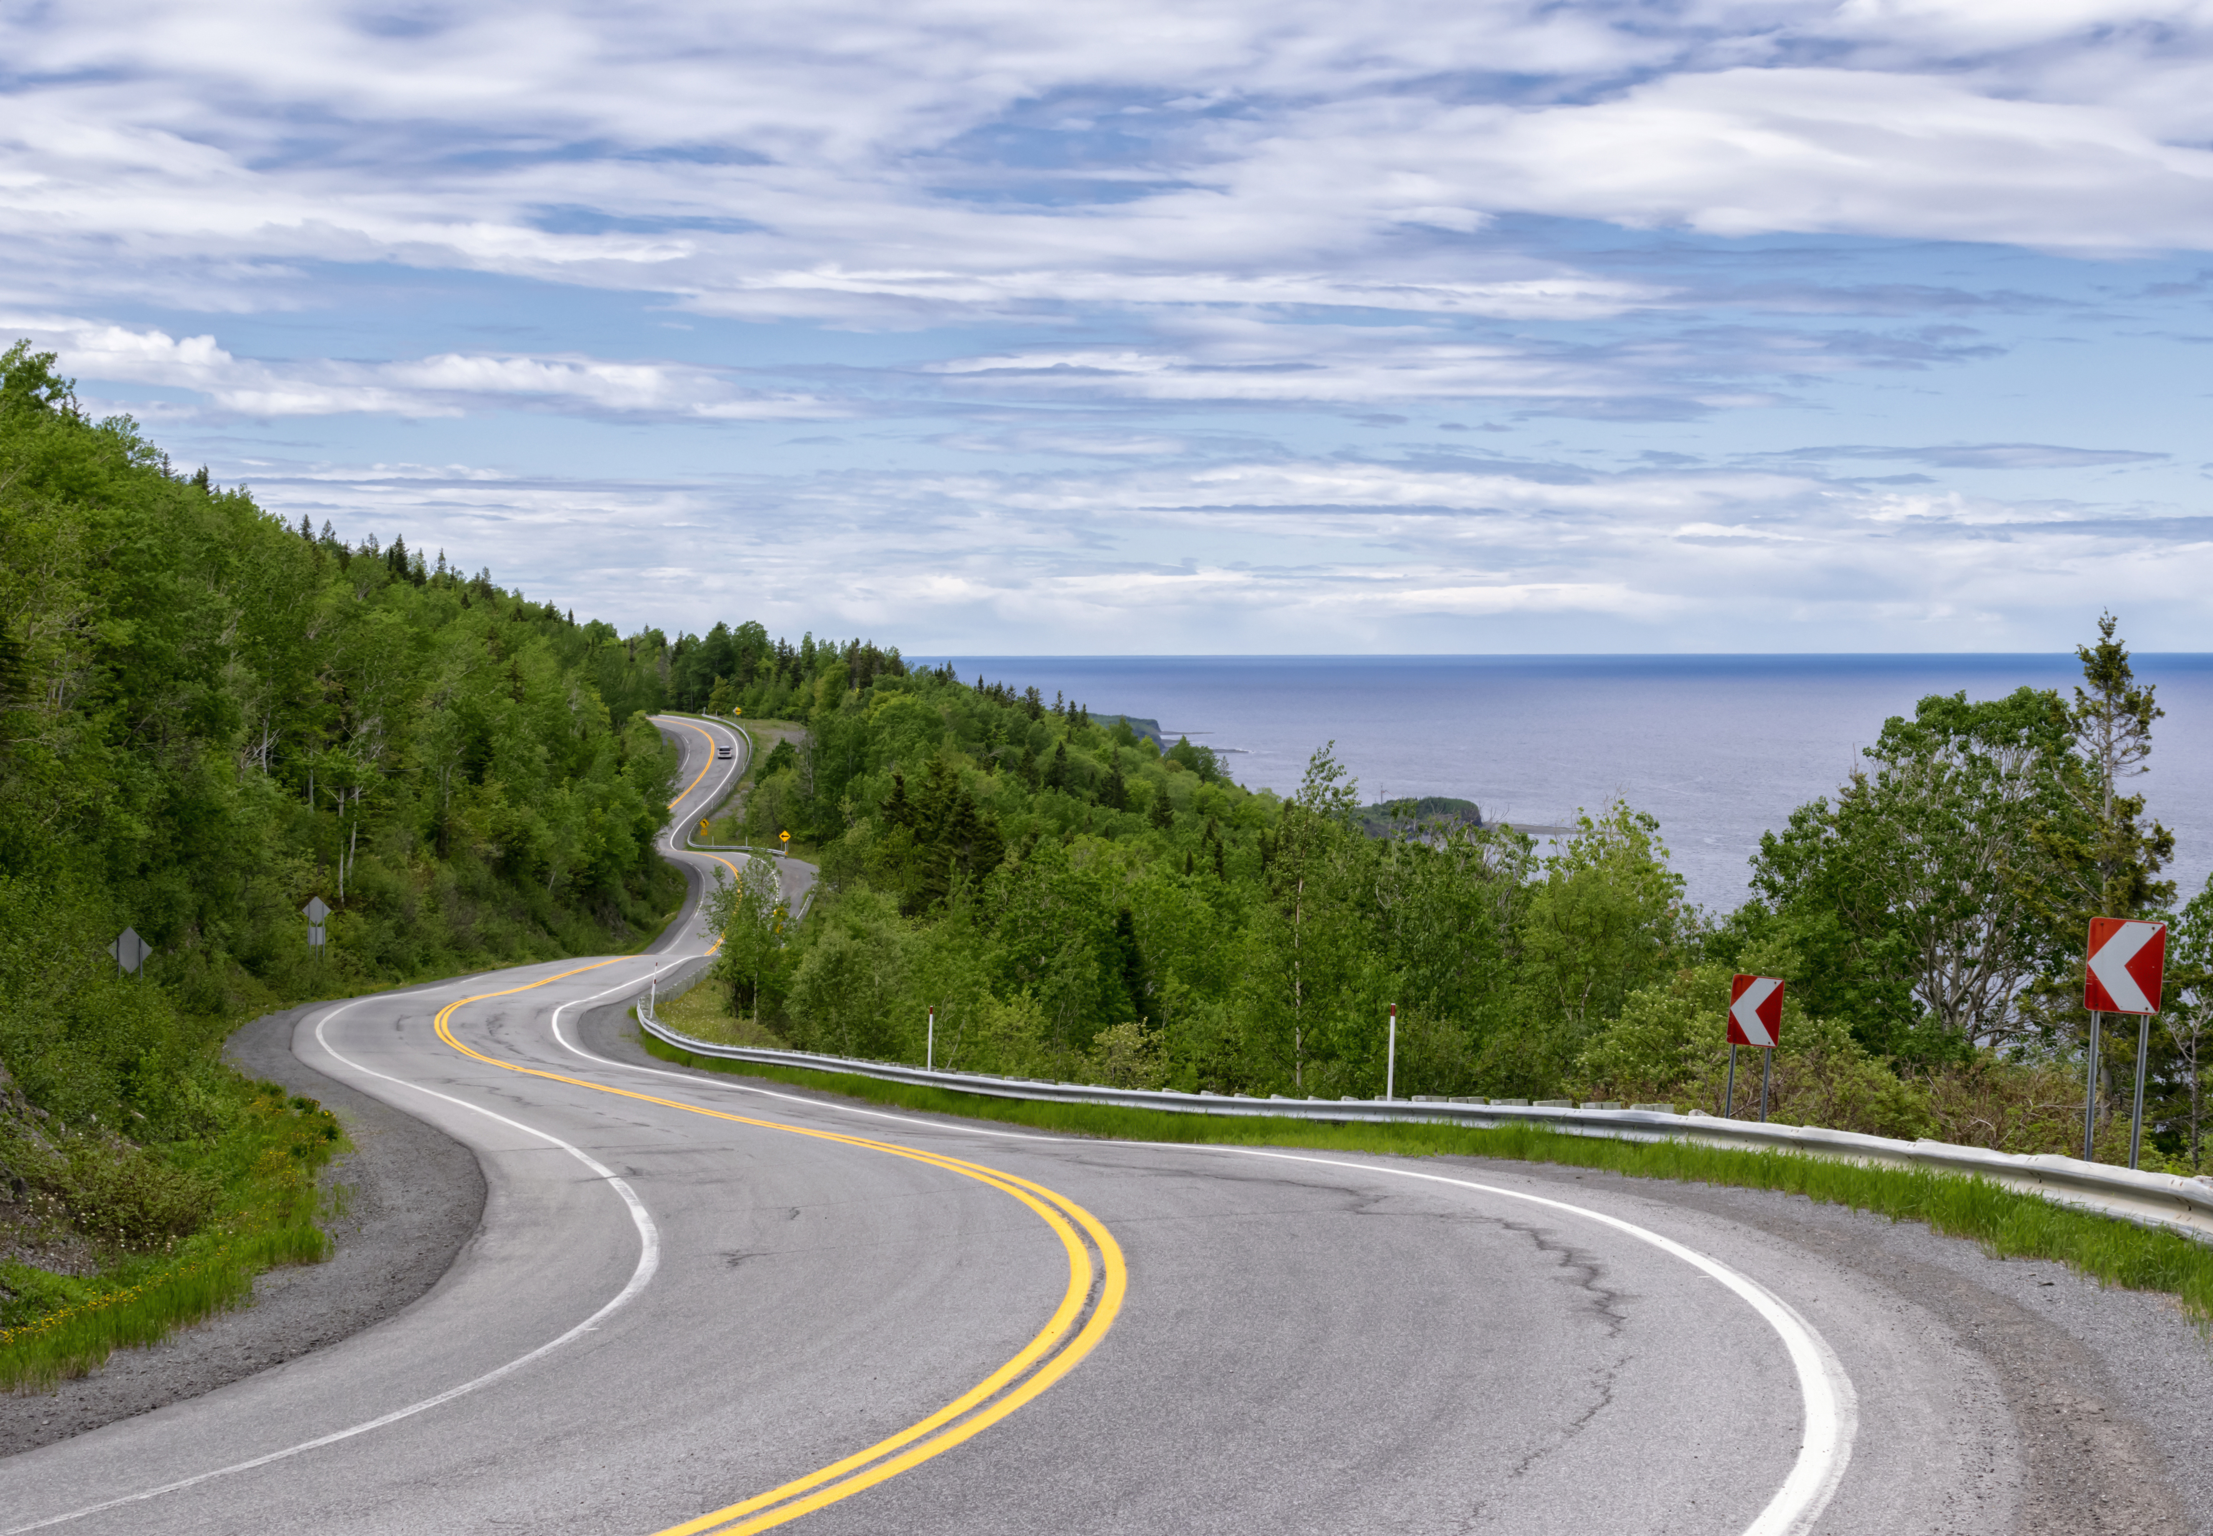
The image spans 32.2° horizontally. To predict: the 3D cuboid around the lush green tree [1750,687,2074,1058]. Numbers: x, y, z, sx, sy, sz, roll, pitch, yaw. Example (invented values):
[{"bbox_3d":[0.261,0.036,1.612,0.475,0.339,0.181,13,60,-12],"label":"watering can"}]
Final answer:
[{"bbox_3d":[9.860,1.543,47.000,4.000,5.100,3.900,0,2,0],"label":"lush green tree"}]

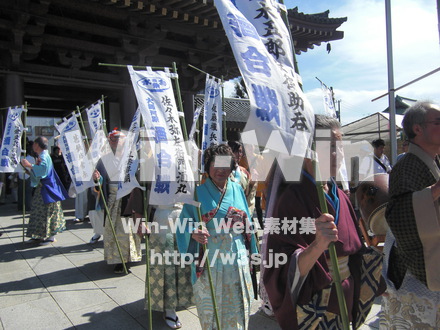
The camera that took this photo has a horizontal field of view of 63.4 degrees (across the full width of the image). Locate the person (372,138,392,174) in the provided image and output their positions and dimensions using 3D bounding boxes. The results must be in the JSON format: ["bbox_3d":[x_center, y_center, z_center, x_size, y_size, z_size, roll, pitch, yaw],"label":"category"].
[{"bbox_3d":[2.383,0.397,5.262,0.480,1.650,0.320,0,3,6],"label":"person"}]

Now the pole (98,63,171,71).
[{"bbox_3d":[-0.547,-0.662,2.410,0.530,0.020,0.020,-3,0,-25],"label":"pole"}]

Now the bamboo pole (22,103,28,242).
[{"bbox_3d":[-3.029,0.123,5.535,0.030,2.180,0.030,3,3,0],"label":"bamboo pole"}]

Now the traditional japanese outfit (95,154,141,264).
[{"bbox_3d":[-1.186,0.485,4.184,0.490,1.300,0.420,0,3,-9],"label":"traditional japanese outfit"}]

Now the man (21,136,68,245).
[{"bbox_3d":[-2.770,0.402,5.556,0.660,1.620,0.550,0,3,-6],"label":"man"}]

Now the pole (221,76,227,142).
[{"bbox_3d":[0.091,0.226,3.572,0.030,2.210,0.030,-3,3,0],"label":"pole"}]

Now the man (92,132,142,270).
[{"bbox_3d":[-1.204,0.405,4.180,0.540,1.640,0.460,0,3,-9],"label":"man"}]

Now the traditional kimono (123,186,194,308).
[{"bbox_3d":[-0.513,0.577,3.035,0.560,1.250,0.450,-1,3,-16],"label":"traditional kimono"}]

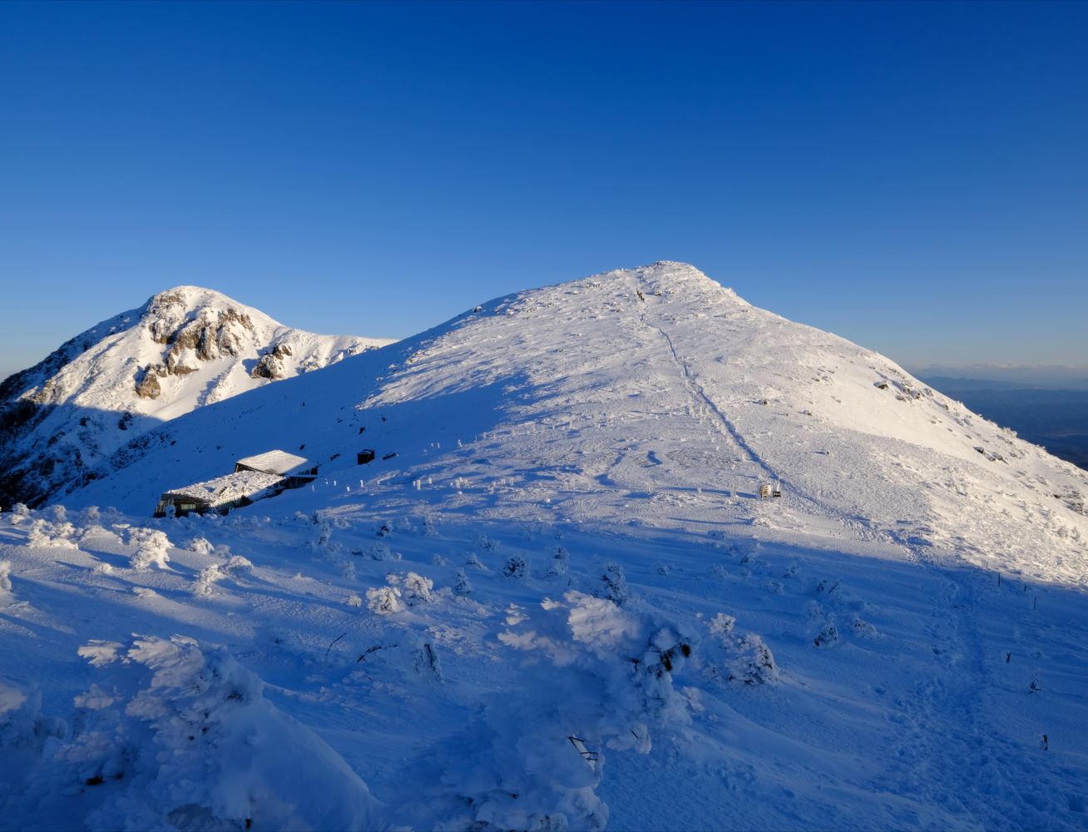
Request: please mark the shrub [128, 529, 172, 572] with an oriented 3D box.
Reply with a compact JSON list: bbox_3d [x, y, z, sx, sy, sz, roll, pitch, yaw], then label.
[{"bbox_3d":[-10.361,3.540,15.500,1.154,1.072,1.039,0,5,0],"label":"shrub"}]

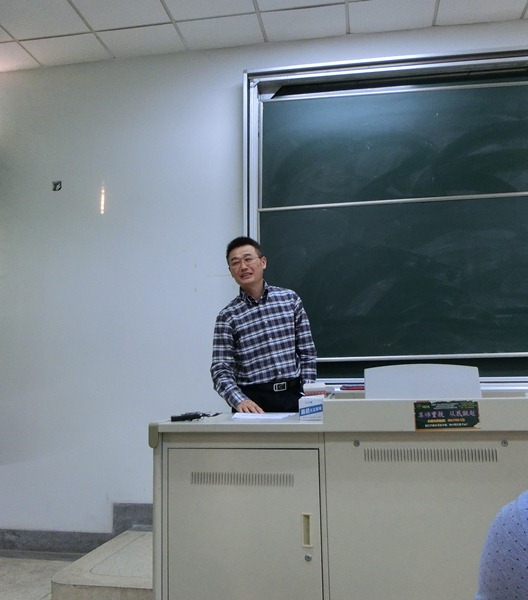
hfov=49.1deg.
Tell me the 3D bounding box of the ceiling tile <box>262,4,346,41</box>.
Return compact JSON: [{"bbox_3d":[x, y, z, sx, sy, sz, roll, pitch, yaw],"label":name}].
[{"bbox_3d":[0.287,-1.937,4.066,0.590,0.020,0.356,-2,-8,9],"label":"ceiling tile"}]

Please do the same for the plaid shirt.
[{"bbox_3d":[-0.010,0.247,2.829,0.530,0.600,0.420,0,-8,-6],"label":"plaid shirt"}]

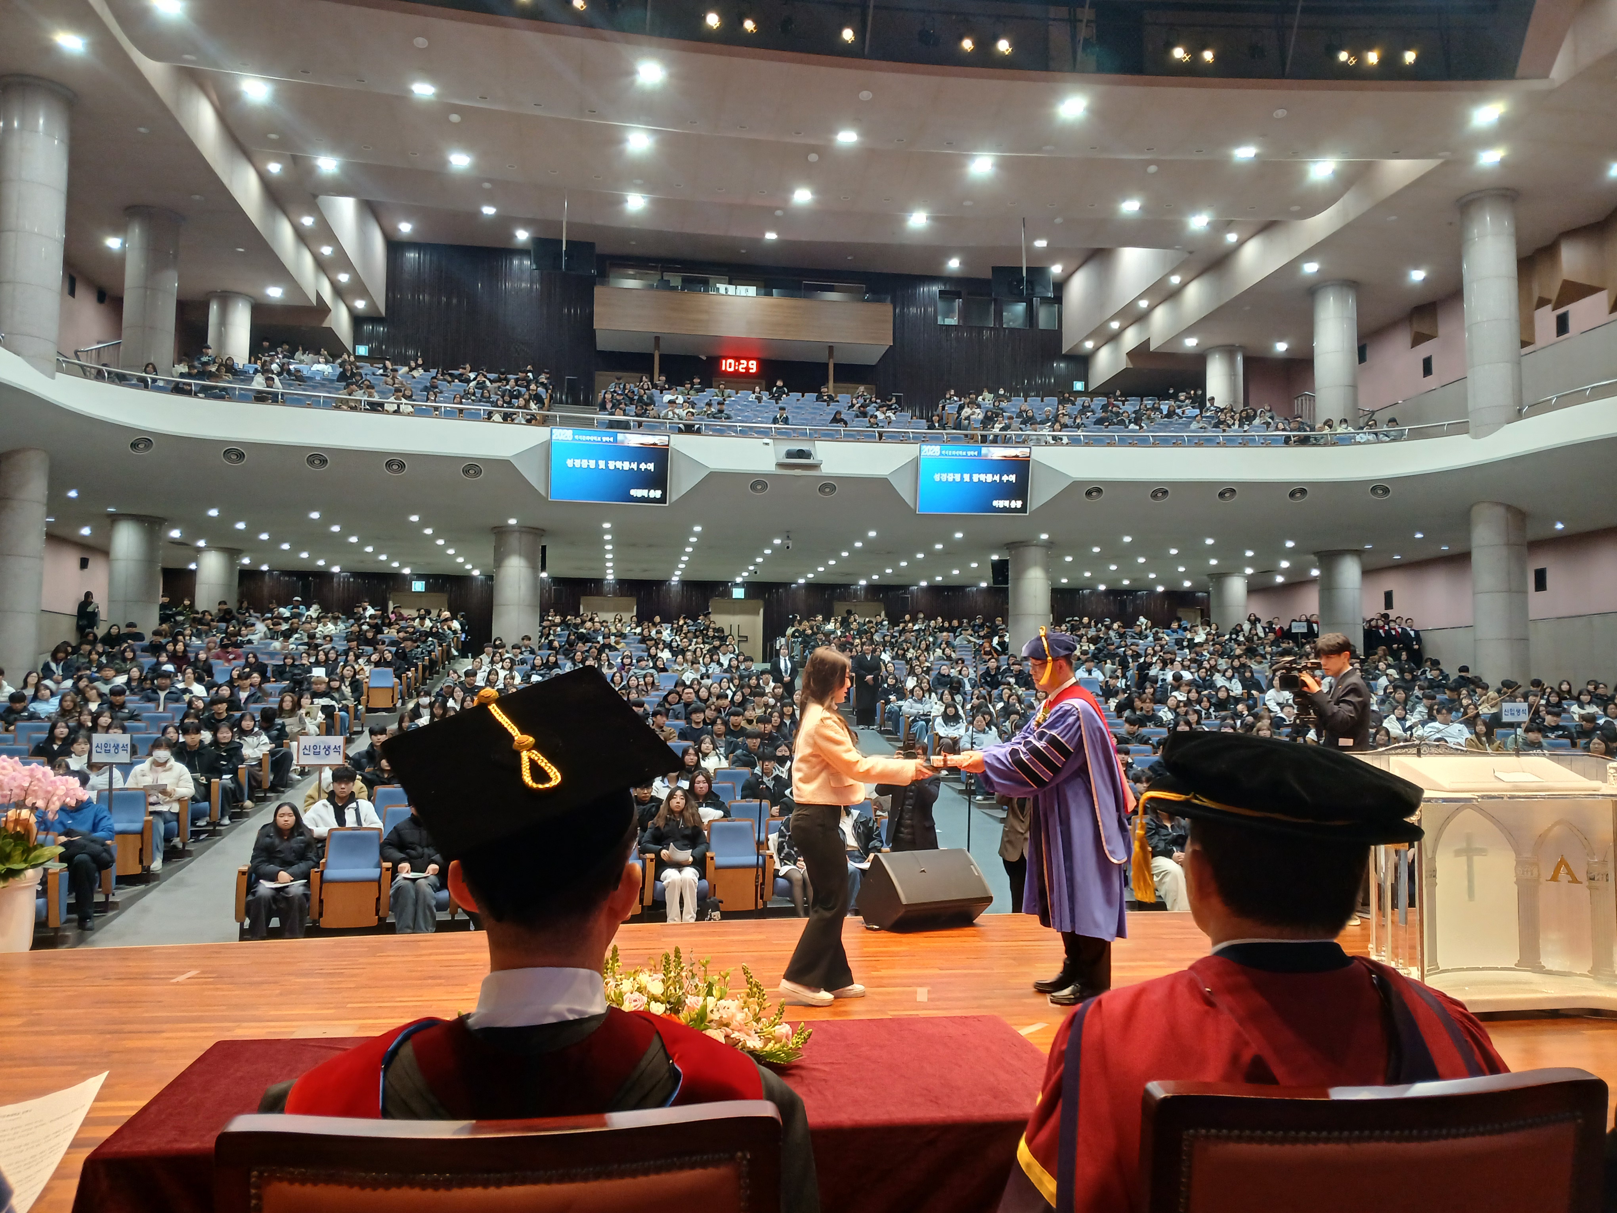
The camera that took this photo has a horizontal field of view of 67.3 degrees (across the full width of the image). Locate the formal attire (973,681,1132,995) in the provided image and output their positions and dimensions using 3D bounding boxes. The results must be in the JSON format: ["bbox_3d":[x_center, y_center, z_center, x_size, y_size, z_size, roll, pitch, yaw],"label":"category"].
[{"bbox_3d":[1.181,1.094,5.838,0.710,1.430,0.580,1,-4,-10],"label":"formal attire"}]

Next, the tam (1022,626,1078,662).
[{"bbox_3d":[1.178,0.186,5.930,0.265,0.145,0.265,-6,-3,0],"label":"tam"}]

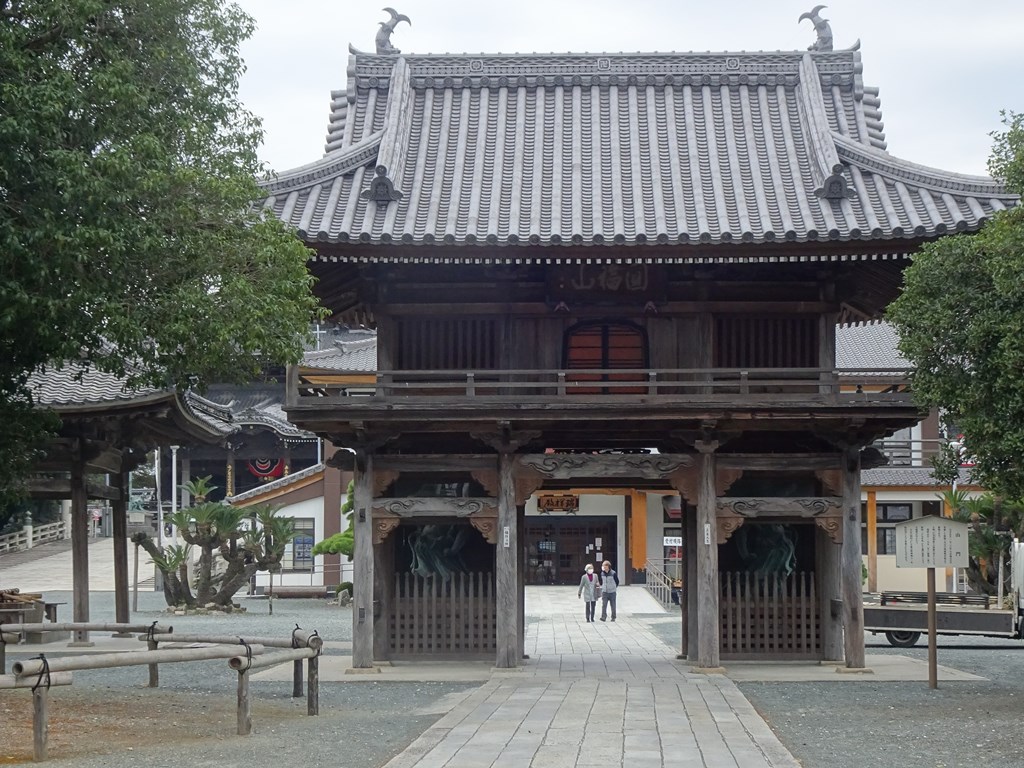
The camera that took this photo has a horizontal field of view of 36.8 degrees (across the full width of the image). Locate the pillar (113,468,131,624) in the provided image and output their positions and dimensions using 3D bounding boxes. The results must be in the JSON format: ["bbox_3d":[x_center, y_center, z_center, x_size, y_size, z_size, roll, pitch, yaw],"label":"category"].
[{"bbox_3d":[-7.930,3.339,31.398,0.265,3.500,0.265,-2,-7,0],"label":"pillar"}]

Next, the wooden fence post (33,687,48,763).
[{"bbox_3d":[-3.851,2.779,12.631,0.120,0.610,0.120,0,-7,0],"label":"wooden fence post"}]

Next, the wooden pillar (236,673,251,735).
[{"bbox_3d":[-2.519,2.999,14.556,0.120,0.610,0.120,0,-7,0],"label":"wooden pillar"}]

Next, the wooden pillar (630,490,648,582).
[{"bbox_3d":[4.768,5.742,57.598,0.520,3.500,0.520,0,-7,0],"label":"wooden pillar"}]

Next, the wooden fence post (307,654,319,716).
[{"bbox_3d":[-2.092,3.185,16.255,0.110,0.623,0.110,0,-7,2],"label":"wooden fence post"}]

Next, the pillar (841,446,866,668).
[{"bbox_3d":[5.051,2.547,22.745,0.300,3.252,0.300,0,-7,2],"label":"pillar"}]

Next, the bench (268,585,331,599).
[{"bbox_3d":[-8.378,8.230,60.729,2.450,0.540,0.450,0,-7,0],"label":"bench"}]

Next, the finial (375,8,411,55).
[{"bbox_3d":[-1.999,-5.911,25.779,0.597,0.803,0.340,0,-7,2],"label":"finial"}]

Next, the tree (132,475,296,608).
[{"bbox_3d":[-9.206,4.998,47.818,4.900,4.100,4.400,0,-7,0],"label":"tree"}]

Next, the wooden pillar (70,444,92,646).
[{"bbox_3d":[-8.119,3.018,28.968,0.300,3.694,0.300,-3,-8,1],"label":"wooden pillar"}]

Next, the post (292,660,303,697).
[{"bbox_3d":[-2.551,3.447,18.470,0.115,0.610,0.115,0,-7,0],"label":"post"}]

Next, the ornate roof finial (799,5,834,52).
[{"bbox_3d":[5.057,-5.904,25.555,0.581,0.813,0.340,0,-7,2],"label":"ornate roof finial"}]

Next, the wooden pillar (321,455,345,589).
[{"bbox_3d":[-6.657,4.956,57.050,0.600,5.138,0.600,0,-7,2],"label":"wooden pillar"}]

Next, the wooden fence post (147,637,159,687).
[{"bbox_3d":[-4.639,3.621,19.992,0.115,0.610,0.115,0,-7,0],"label":"wooden fence post"}]

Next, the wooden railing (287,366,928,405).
[{"bbox_3d":[1.320,0.025,22.203,9.167,0.545,0.160,0,-7,2],"label":"wooden railing"}]

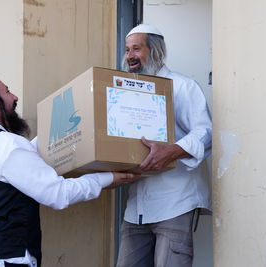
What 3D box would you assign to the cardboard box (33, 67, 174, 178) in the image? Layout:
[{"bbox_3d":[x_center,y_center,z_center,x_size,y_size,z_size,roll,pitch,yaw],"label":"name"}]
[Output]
[{"bbox_3d":[-0.141,0.002,3.339,0.395,0.402,0.604,6,-16,-30],"label":"cardboard box"}]

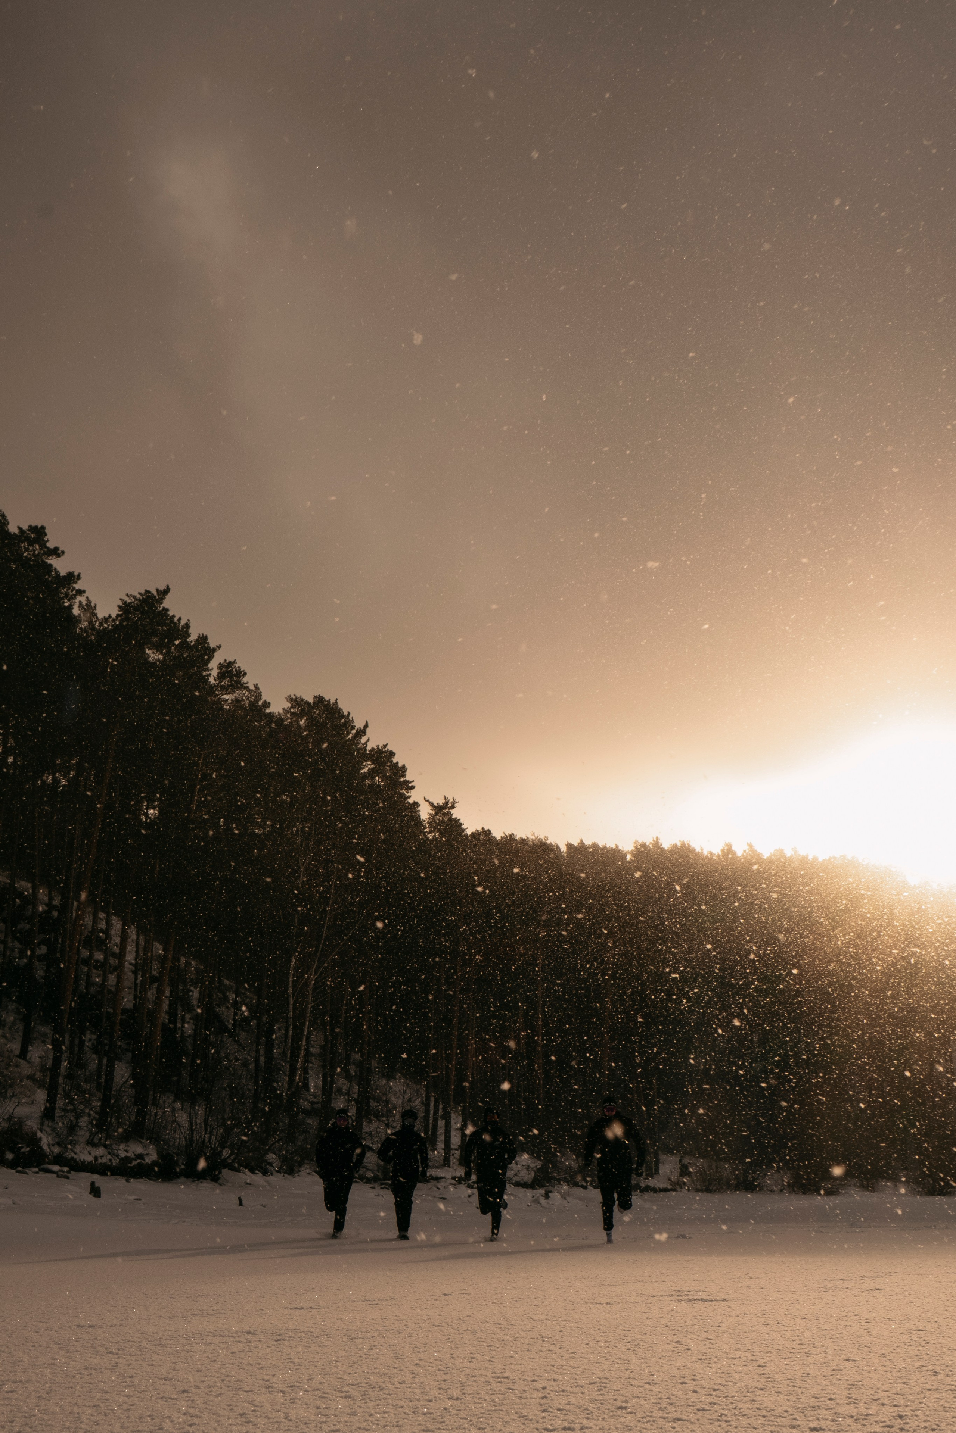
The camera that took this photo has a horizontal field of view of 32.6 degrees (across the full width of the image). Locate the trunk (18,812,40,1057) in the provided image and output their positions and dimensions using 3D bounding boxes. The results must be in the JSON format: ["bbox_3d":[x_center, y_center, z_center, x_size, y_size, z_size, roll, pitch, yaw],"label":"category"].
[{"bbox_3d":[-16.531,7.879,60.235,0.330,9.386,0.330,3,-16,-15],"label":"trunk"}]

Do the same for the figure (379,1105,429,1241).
[{"bbox_3d":[-1.007,6.159,22.066,0.712,1.720,0.700,1,-16,-2],"label":"figure"}]

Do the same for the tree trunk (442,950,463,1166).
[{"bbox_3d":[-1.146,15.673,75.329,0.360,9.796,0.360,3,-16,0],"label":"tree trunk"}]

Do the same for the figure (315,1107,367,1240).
[{"bbox_3d":[-1.915,6.349,22.774,0.703,1.730,0.750,2,-16,-4],"label":"figure"}]

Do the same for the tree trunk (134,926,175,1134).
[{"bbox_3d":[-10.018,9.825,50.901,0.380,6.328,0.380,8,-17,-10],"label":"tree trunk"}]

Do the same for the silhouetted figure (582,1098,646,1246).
[{"bbox_3d":[1.685,5.567,20.127,0.773,1.770,0.750,-1,-16,5],"label":"silhouetted figure"}]

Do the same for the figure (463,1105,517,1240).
[{"bbox_3d":[0.163,6.032,21.639,0.713,1.730,0.750,0,-16,1],"label":"figure"}]

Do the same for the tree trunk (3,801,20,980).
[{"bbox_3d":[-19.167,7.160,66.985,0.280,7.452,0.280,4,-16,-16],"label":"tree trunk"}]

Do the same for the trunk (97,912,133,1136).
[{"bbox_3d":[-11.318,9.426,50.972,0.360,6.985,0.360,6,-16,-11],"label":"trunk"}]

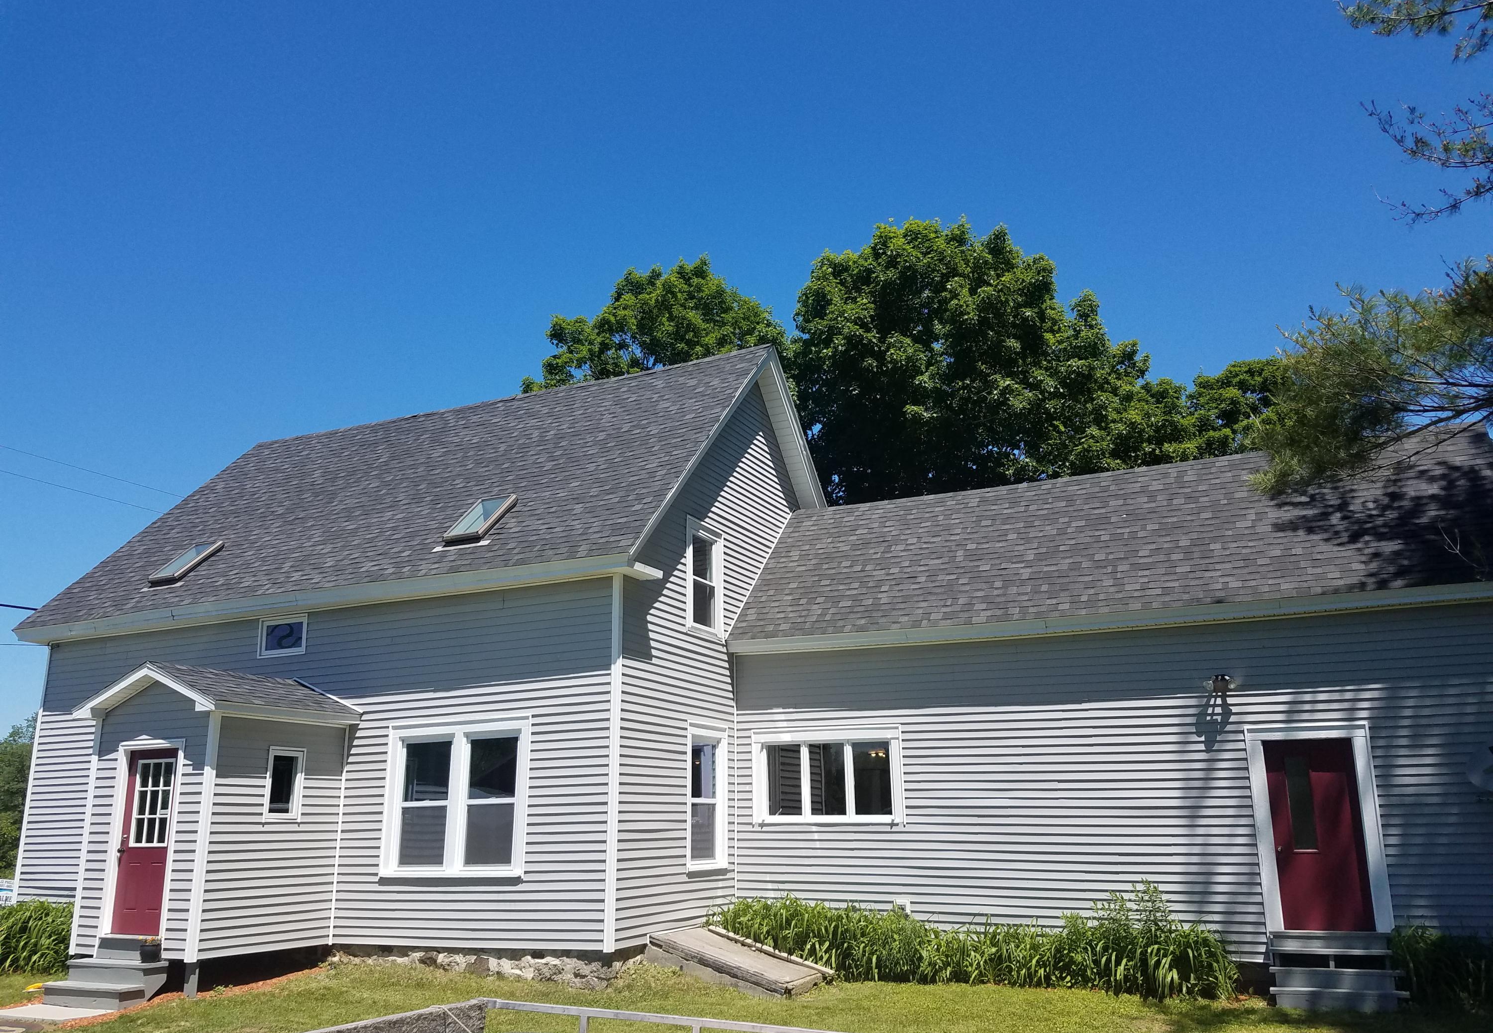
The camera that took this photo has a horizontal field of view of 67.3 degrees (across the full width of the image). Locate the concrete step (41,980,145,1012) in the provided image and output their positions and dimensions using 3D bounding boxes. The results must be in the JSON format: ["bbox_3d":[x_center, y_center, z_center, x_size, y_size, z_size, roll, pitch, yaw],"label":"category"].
[{"bbox_3d":[-6.869,5.033,11.774,1.164,0.192,0.334,-7,-16,22],"label":"concrete step"}]

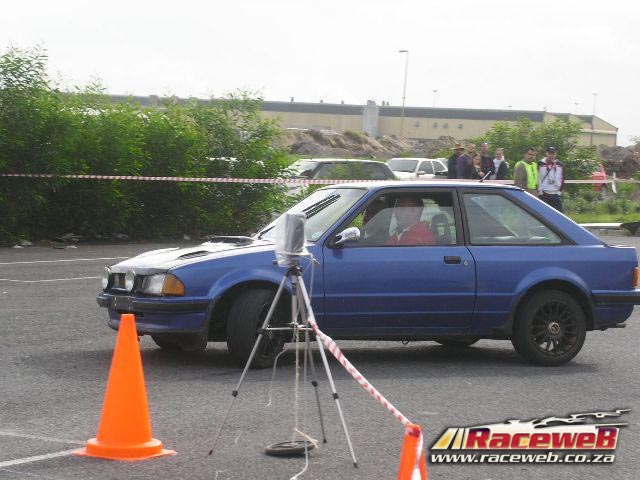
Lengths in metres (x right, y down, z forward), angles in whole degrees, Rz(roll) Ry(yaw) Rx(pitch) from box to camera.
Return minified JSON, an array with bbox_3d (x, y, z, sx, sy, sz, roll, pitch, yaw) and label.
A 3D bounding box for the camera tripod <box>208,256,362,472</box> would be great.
[{"bbox_3d":[-0.175,0.609,11.172,0.777,1.035,0.893,2,3,0],"label":"camera tripod"}]

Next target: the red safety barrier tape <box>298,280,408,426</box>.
[{"bbox_3d":[0.154,0.541,10.334,0.090,0.566,1.528,1,3,-21],"label":"red safety barrier tape"}]

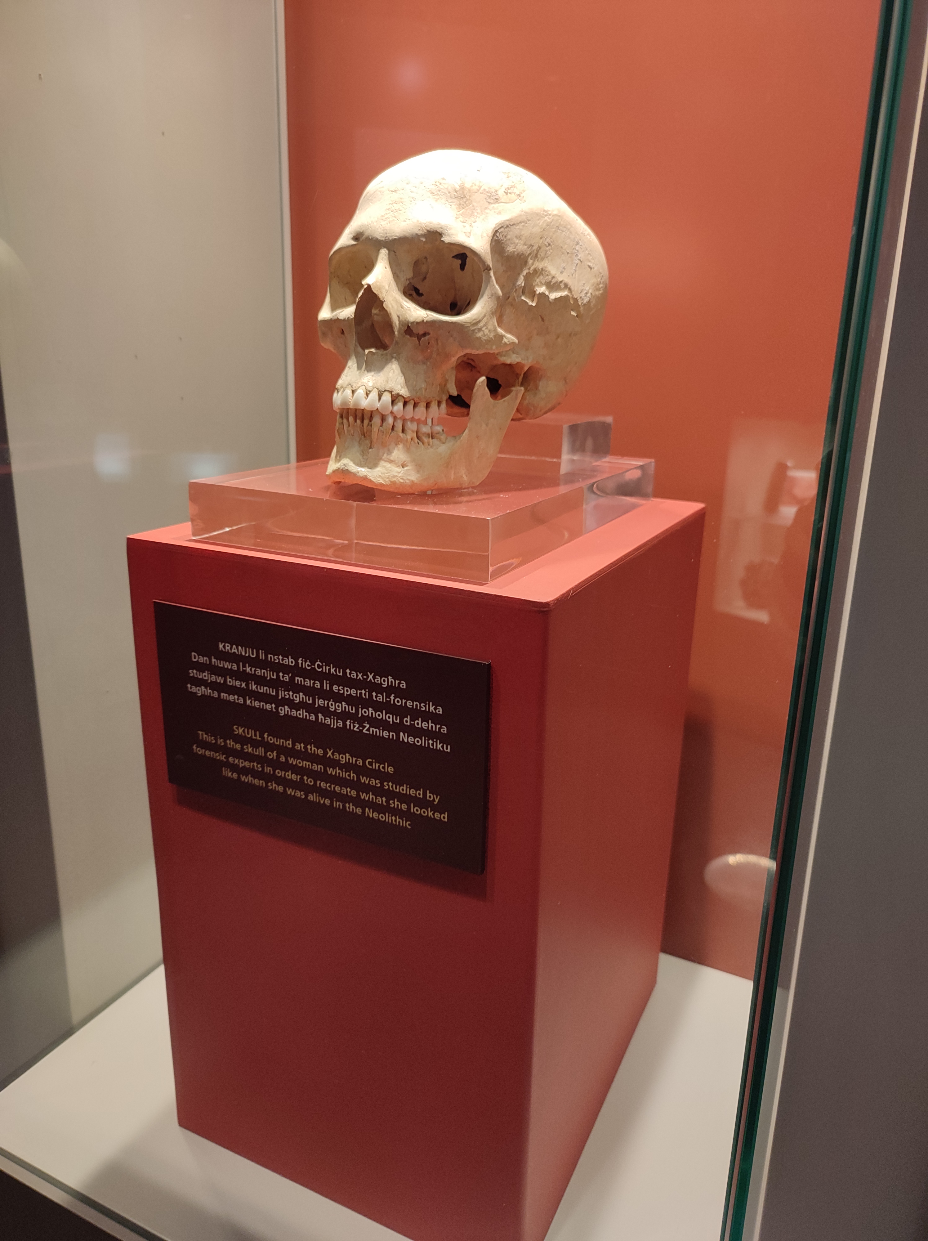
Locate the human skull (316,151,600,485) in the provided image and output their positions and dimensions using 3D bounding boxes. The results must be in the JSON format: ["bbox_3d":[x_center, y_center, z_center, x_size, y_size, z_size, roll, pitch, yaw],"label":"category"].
[{"bbox_3d":[-0.004,-0.172,0.502,0.136,0.173,0.193,11,20,29],"label":"human skull"}]

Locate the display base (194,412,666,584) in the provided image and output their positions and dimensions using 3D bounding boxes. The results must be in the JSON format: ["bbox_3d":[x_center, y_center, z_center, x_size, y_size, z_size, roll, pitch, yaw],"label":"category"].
[{"bbox_3d":[-0.006,-0.090,0.541,0.175,0.058,0.258,10,19,26],"label":"display base"}]

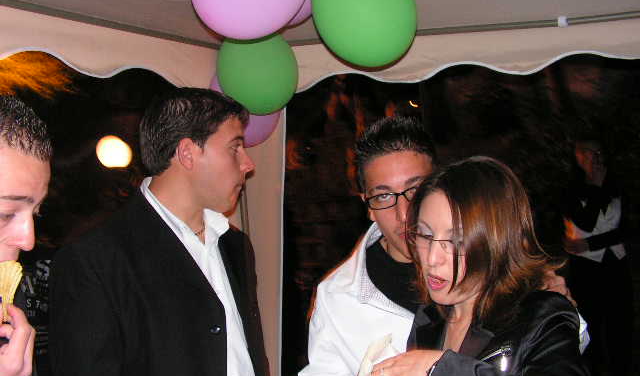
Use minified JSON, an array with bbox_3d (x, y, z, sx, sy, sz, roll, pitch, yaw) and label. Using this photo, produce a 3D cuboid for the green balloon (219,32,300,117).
[{"bbox_3d":[-0.189,-0.357,1.980,0.240,0.280,0.240,-5,-3,0],"label":"green balloon"}]

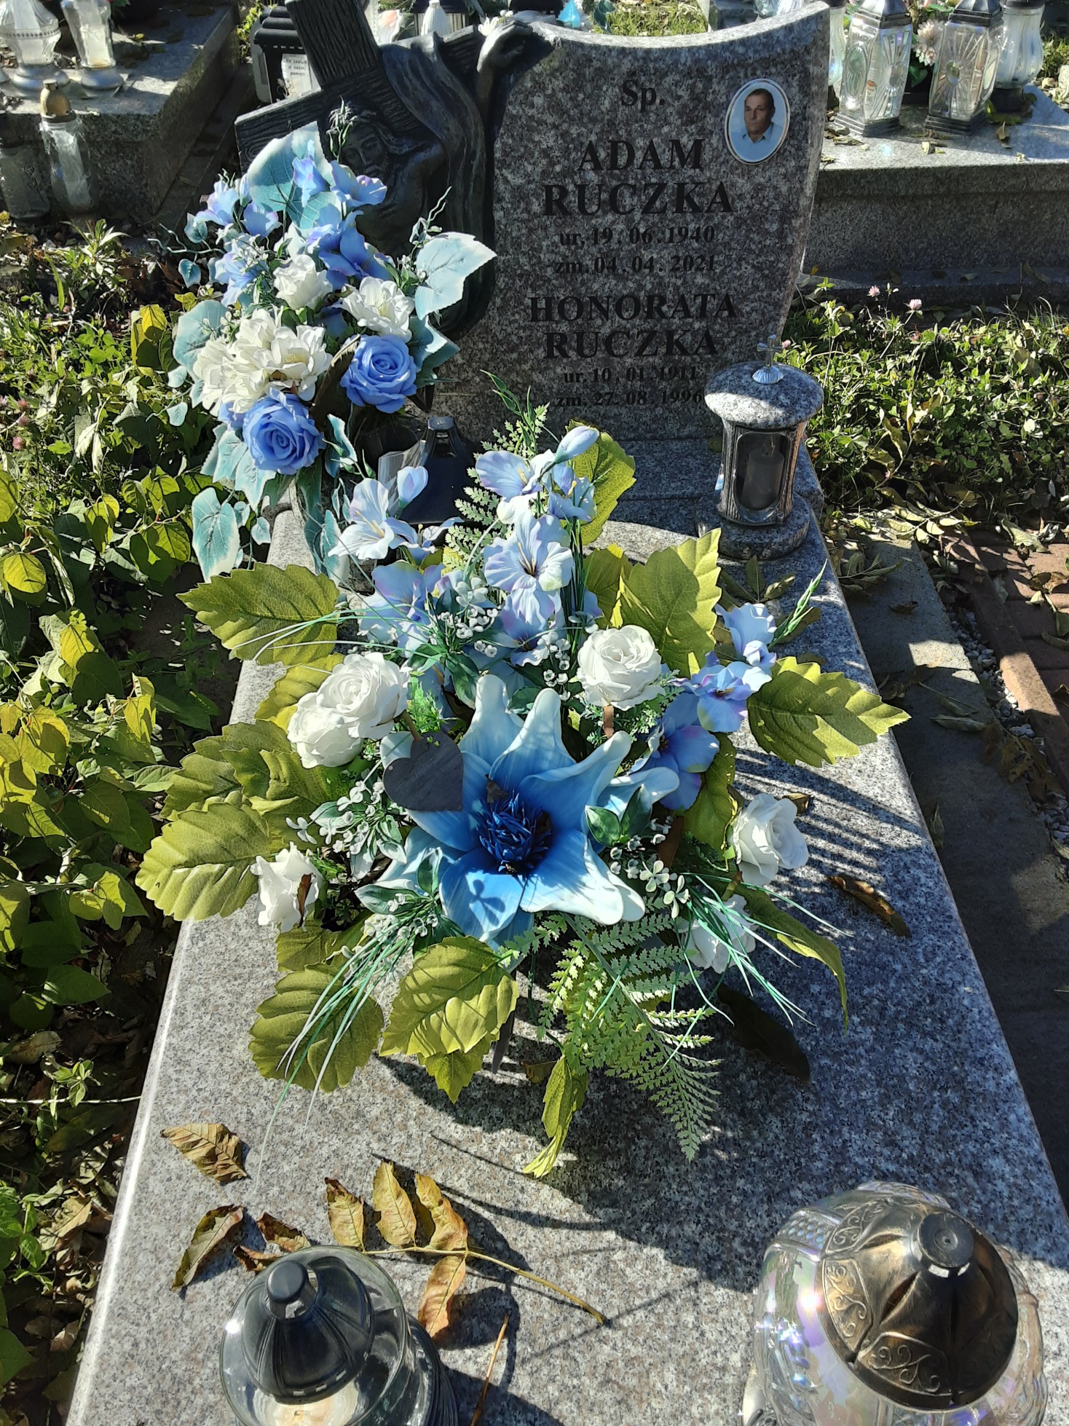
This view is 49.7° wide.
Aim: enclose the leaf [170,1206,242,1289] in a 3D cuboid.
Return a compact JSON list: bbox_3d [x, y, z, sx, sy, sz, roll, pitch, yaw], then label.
[{"bbox_3d":[-0.265,0.434,0.940,0.036,0.025,0.075,22,47,23],"label":"leaf"}]

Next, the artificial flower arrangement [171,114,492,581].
[{"bbox_3d":[-0.271,-0.488,1.561,0.420,0.540,0.370,-4,43,-4],"label":"artificial flower arrangement"}]

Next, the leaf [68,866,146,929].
[{"bbox_3d":[-0.507,0.218,1.375,0.104,0.030,0.062,19,46,19],"label":"leaf"}]

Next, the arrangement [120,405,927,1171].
[{"bbox_3d":[0.012,0.032,1.127,0.740,0.370,0.720,-1,43,-1],"label":"arrangement"}]

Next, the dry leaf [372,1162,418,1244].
[{"bbox_3d":[-0.115,0.412,0.968,0.034,0.018,0.077,-16,45,-17],"label":"dry leaf"}]

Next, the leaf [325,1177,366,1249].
[{"bbox_3d":[-0.157,0.418,0.965,0.033,0.016,0.067,-21,47,-21],"label":"leaf"}]

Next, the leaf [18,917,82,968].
[{"bbox_3d":[-0.577,0.274,1.374,0.075,0.028,0.066,7,43,7],"label":"leaf"}]

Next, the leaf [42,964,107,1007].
[{"bbox_3d":[-0.543,0.324,1.363,0.076,0.025,0.058,6,43,6],"label":"leaf"}]

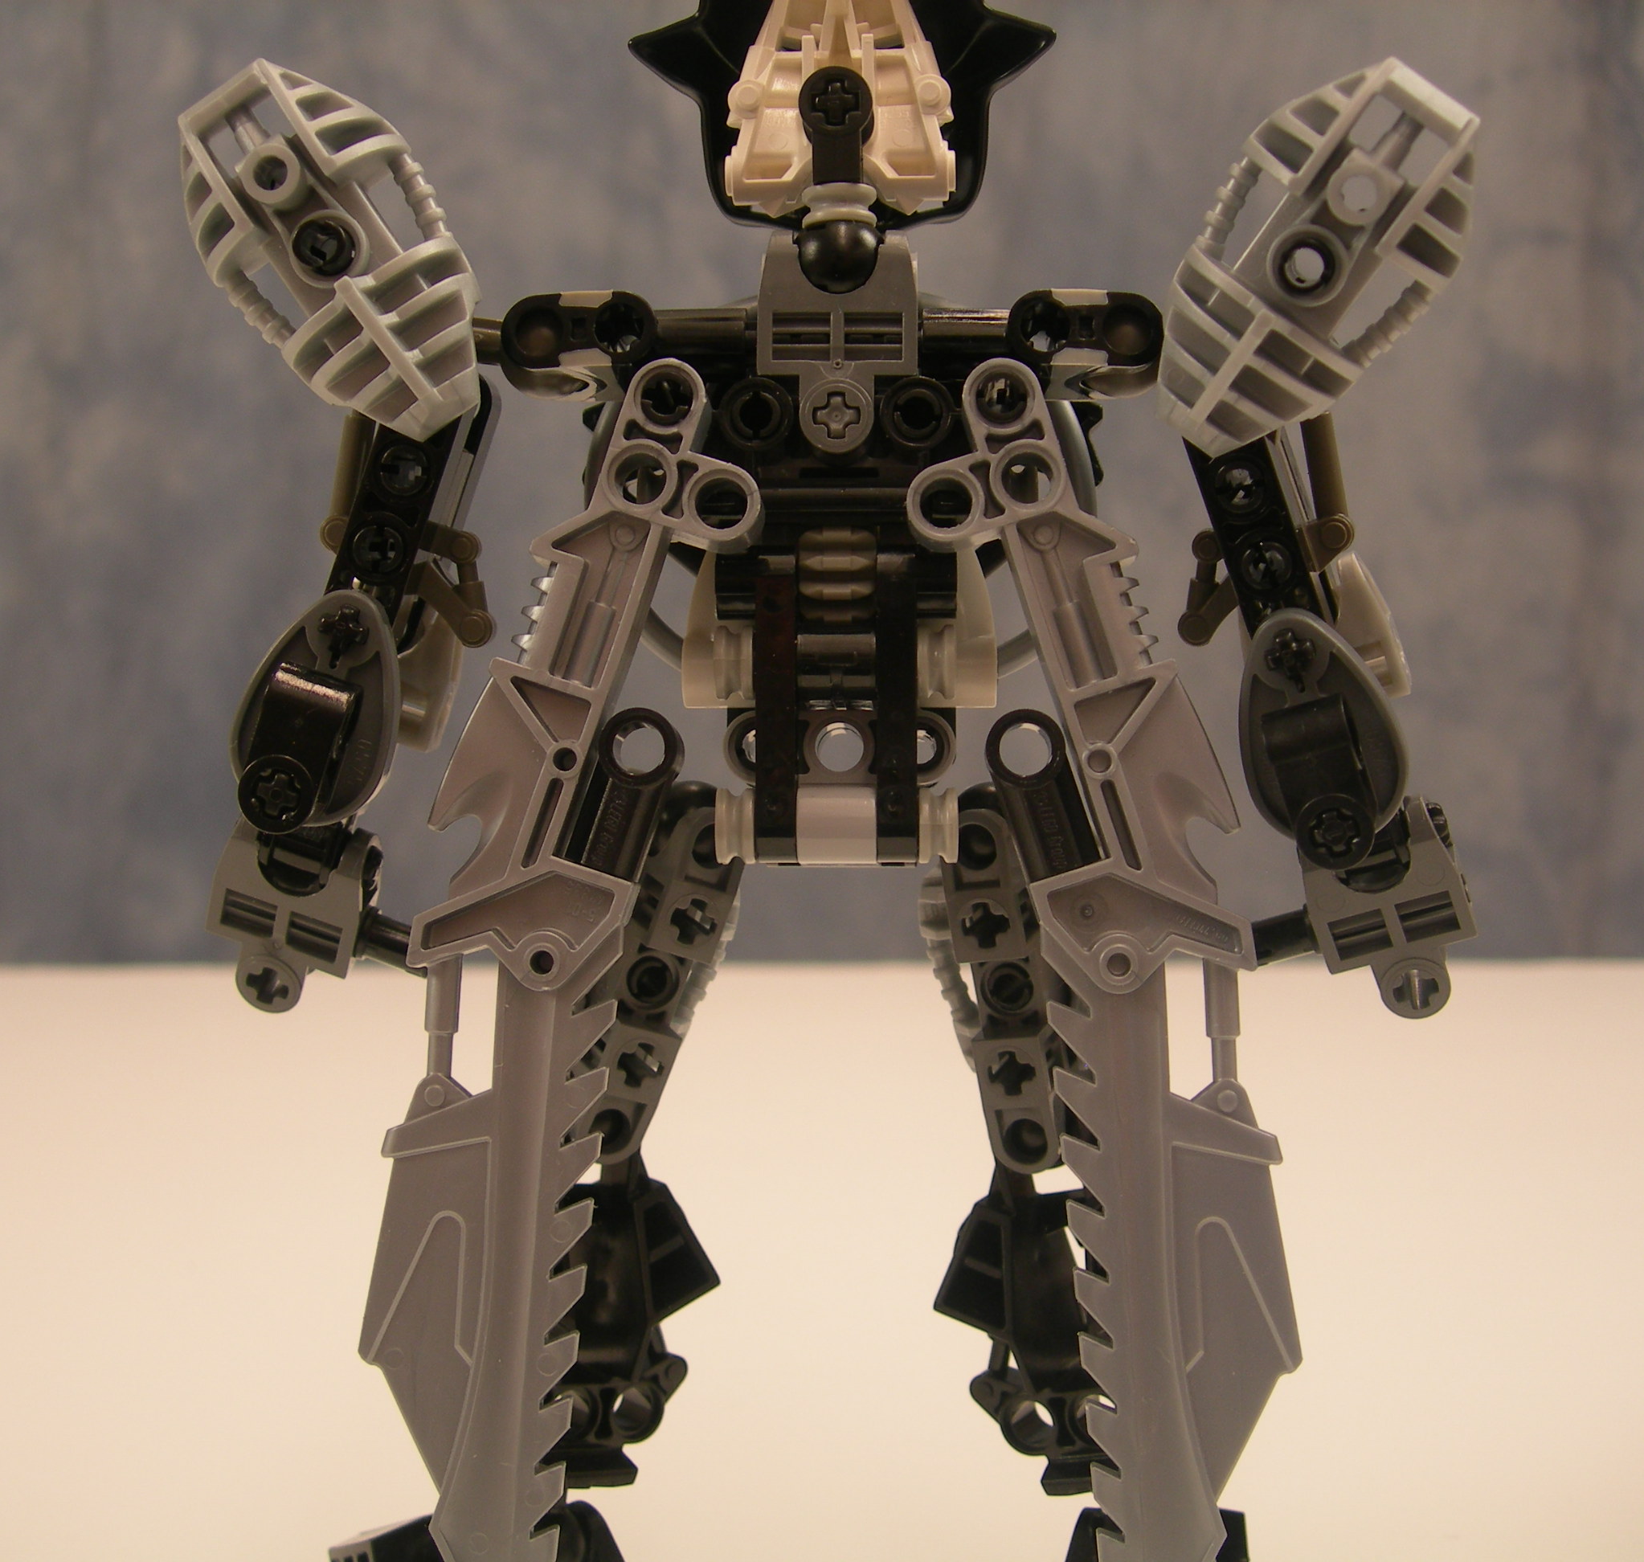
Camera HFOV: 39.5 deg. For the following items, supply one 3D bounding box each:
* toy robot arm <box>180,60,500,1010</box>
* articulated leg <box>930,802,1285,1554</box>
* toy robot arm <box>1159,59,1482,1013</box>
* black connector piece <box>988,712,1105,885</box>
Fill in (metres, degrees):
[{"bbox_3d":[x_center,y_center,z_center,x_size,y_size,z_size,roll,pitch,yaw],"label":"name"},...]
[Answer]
[{"bbox_3d":[-0.049,-0.021,0.231,0.039,0.092,0.046,0,1,0],"label":"toy robot arm"},{"bbox_3d":[0.031,0.046,0.256,0.038,0.092,0.045,0,1,0],"label":"articulated leg"},{"bbox_3d":[0.052,-0.021,0.231,0.039,0.092,0.046,0,1,0],"label":"toy robot arm"},{"bbox_3d":[0.020,0.001,0.214,0.007,0.016,0.008,-18,0,0],"label":"black connector piece"}]

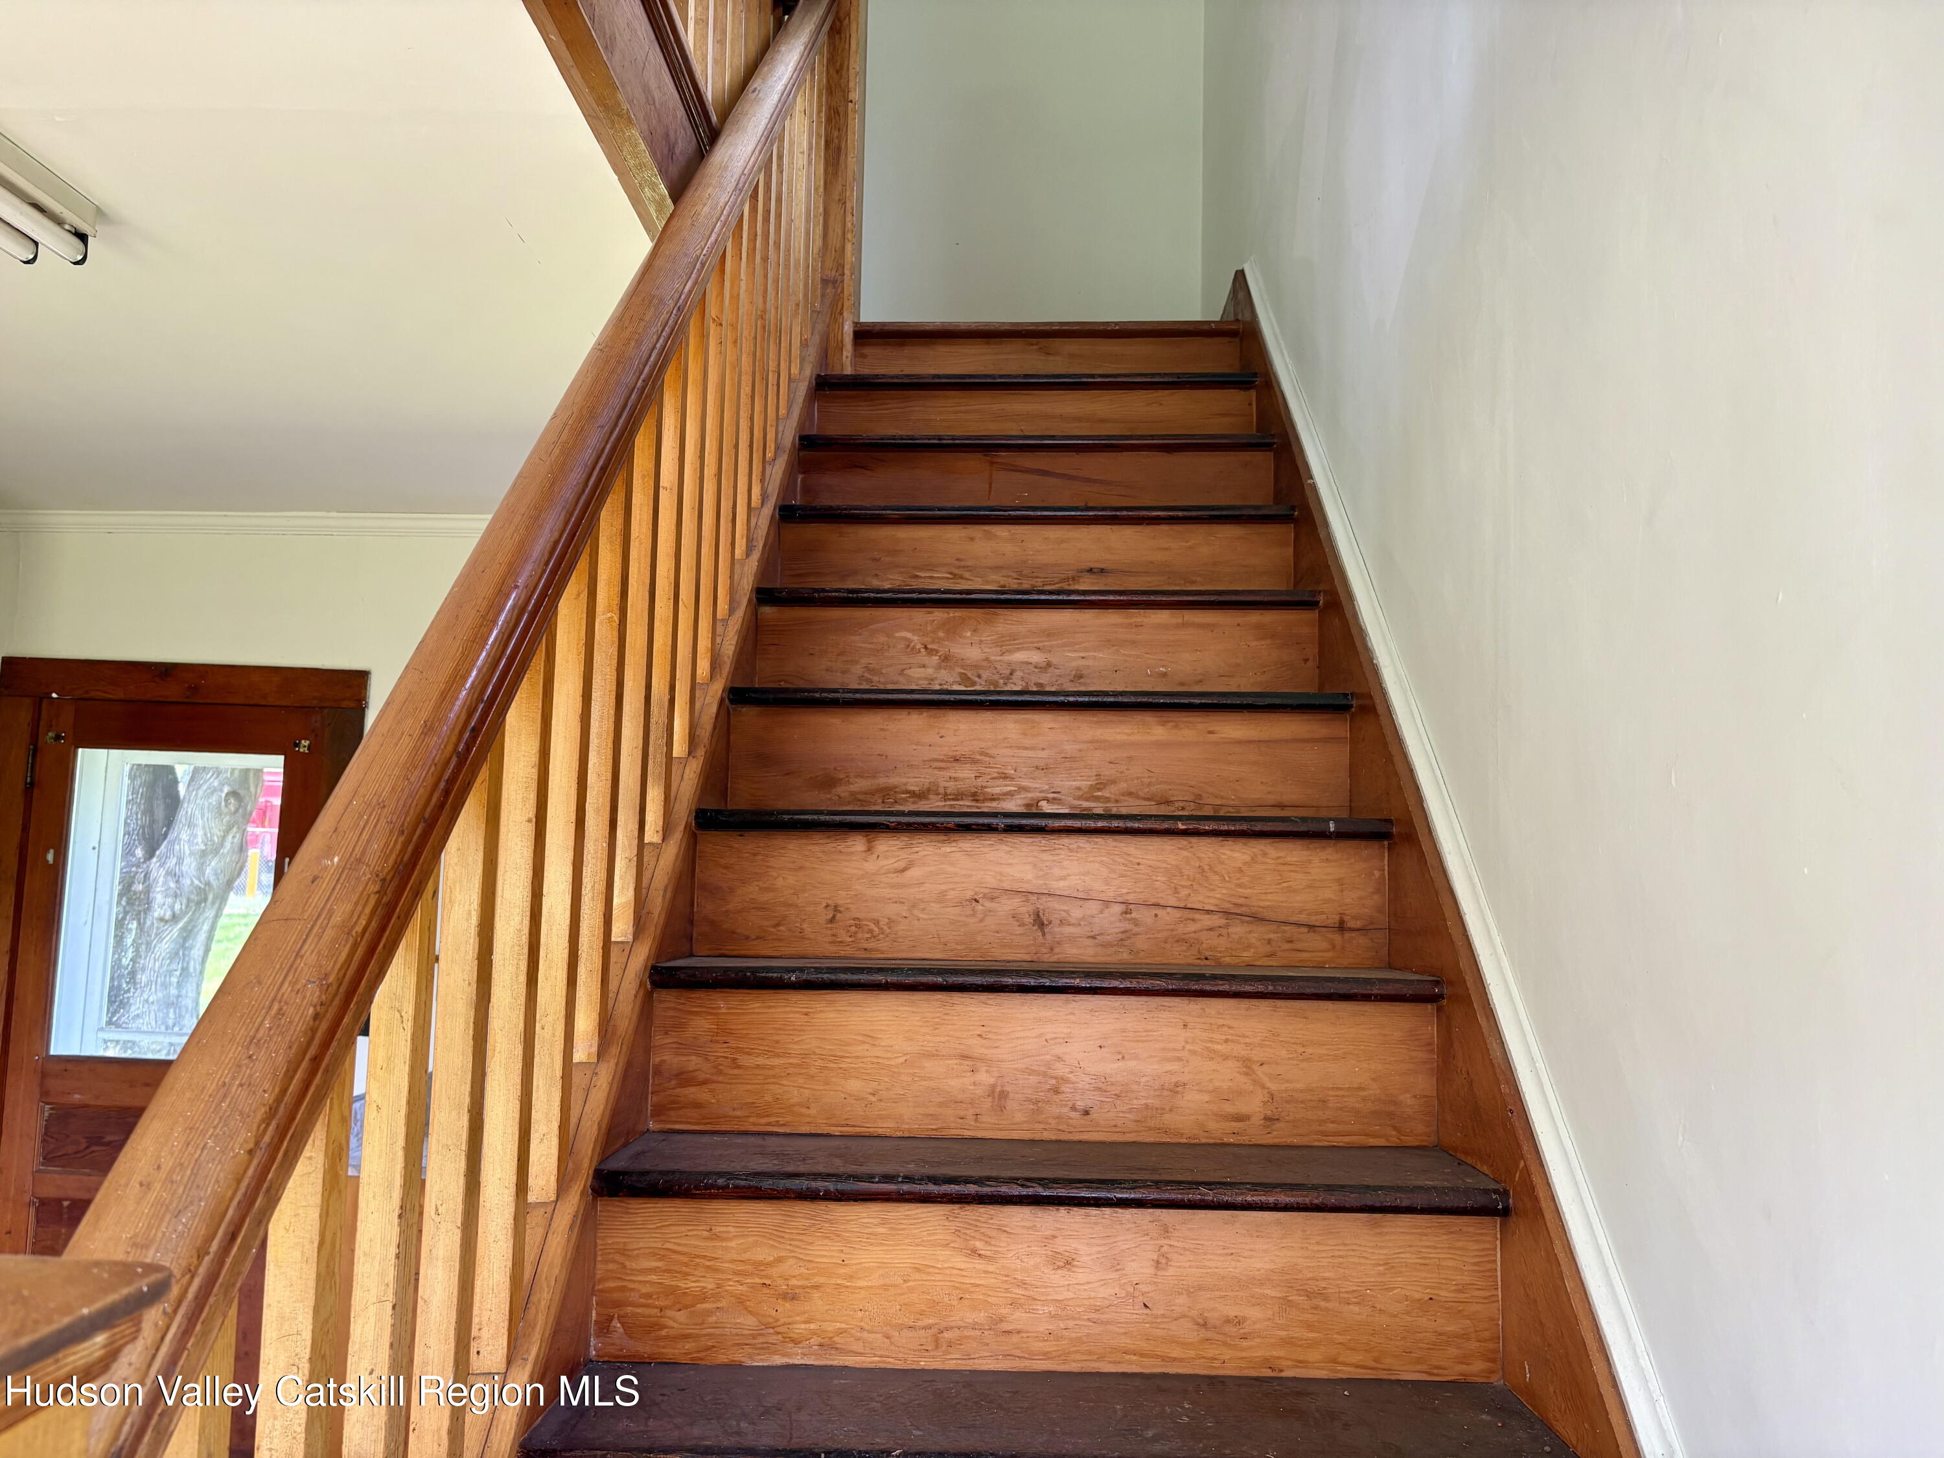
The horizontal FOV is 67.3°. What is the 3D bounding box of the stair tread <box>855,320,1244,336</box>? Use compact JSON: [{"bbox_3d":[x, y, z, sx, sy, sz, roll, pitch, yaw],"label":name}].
[{"bbox_3d":[0.175,-0.926,3.424,0.901,0.030,0.055,1,-6,2],"label":"stair tread"}]

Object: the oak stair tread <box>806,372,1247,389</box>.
[{"bbox_3d":[0.140,-0.750,3.191,0.954,0.030,0.055,1,-6,2],"label":"oak stair tread"}]

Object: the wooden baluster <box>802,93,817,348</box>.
[{"bbox_3d":[-0.378,-1.201,3.374,0.029,0.667,0.029,1,-6,2],"label":"wooden baluster"}]

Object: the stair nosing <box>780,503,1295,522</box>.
[{"bbox_3d":[0.123,-0.396,2.724,0.954,0.030,0.055,1,-6,2],"label":"stair nosing"}]

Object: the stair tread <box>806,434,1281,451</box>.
[{"bbox_3d":[0.134,-0.563,3.050,0.954,0.030,0.240,1,-6,2],"label":"stair tread"}]

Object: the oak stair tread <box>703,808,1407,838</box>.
[{"bbox_3d":[0.099,0.145,2.114,0.954,0.030,0.240,1,-6,2],"label":"oak stair tread"}]

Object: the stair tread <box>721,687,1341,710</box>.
[{"bbox_3d":[0.108,-0.032,2.348,0.954,0.030,0.240,1,-6,2],"label":"stair tread"}]

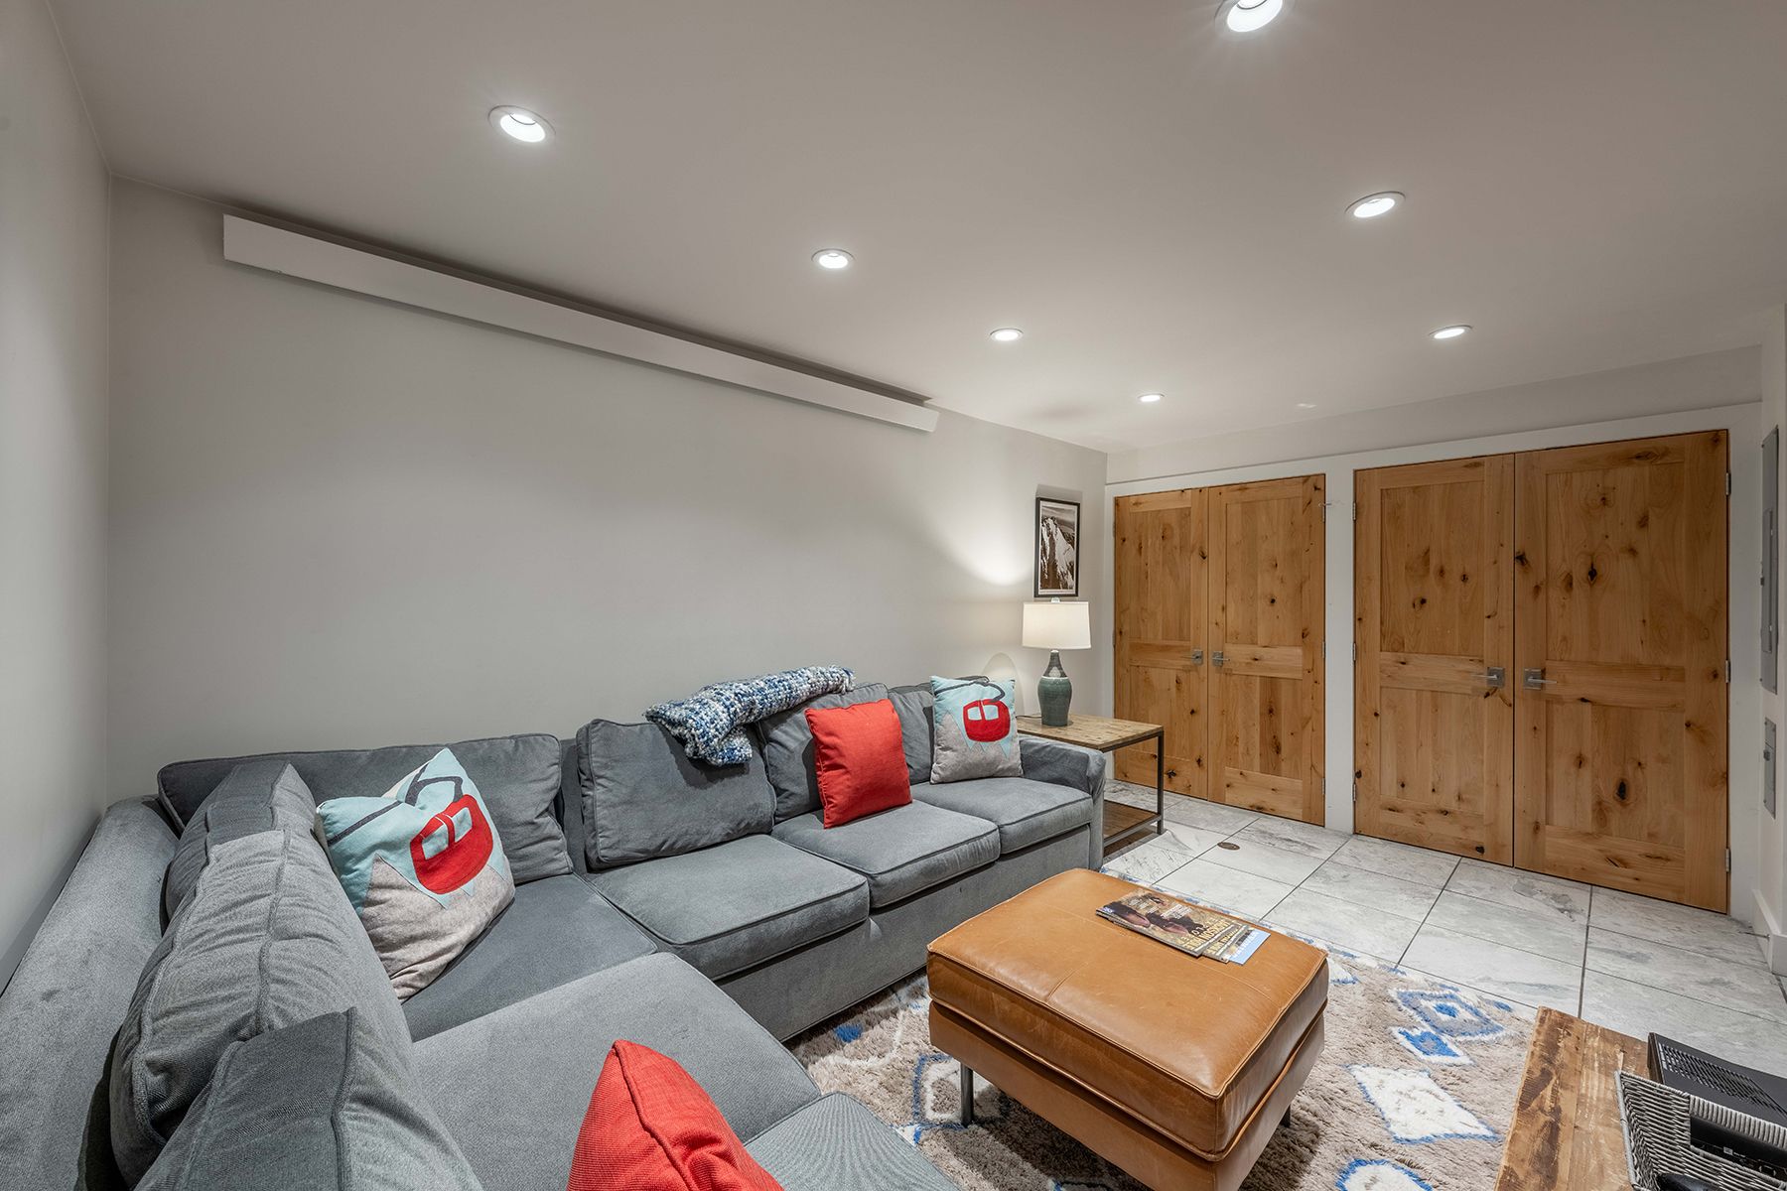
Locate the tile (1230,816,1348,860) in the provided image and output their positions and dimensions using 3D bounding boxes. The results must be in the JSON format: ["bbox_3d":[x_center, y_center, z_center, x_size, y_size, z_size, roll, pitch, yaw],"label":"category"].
[{"bbox_3d":[2.211,1.355,3.598,0.456,0.010,0.456,0,0,-42],"label":"tile"}]

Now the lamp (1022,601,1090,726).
[{"bbox_3d":[0.941,0.379,3.710,0.385,0.720,0.385,0,0,0],"label":"lamp"}]

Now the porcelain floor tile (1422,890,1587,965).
[{"bbox_3d":[2.483,1.350,2.620,0.456,0.010,0.456,0,0,-42],"label":"porcelain floor tile"}]

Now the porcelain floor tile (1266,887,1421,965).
[{"bbox_3d":[1.842,1.348,2.652,0.456,0.010,0.456,0,0,-42],"label":"porcelain floor tile"}]

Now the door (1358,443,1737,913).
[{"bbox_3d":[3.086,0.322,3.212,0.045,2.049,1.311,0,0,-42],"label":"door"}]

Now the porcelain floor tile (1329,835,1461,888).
[{"bbox_3d":[2.515,1.354,3.261,0.456,0.010,0.456,0,0,-42],"label":"porcelain floor tile"}]

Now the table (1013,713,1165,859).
[{"bbox_3d":[1.025,1.043,3.663,0.720,0.608,0.700,0,0,-42],"label":"table"}]

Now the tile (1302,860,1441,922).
[{"bbox_3d":[2.179,1.351,2.957,0.456,0.010,0.456,0,0,-42],"label":"tile"}]

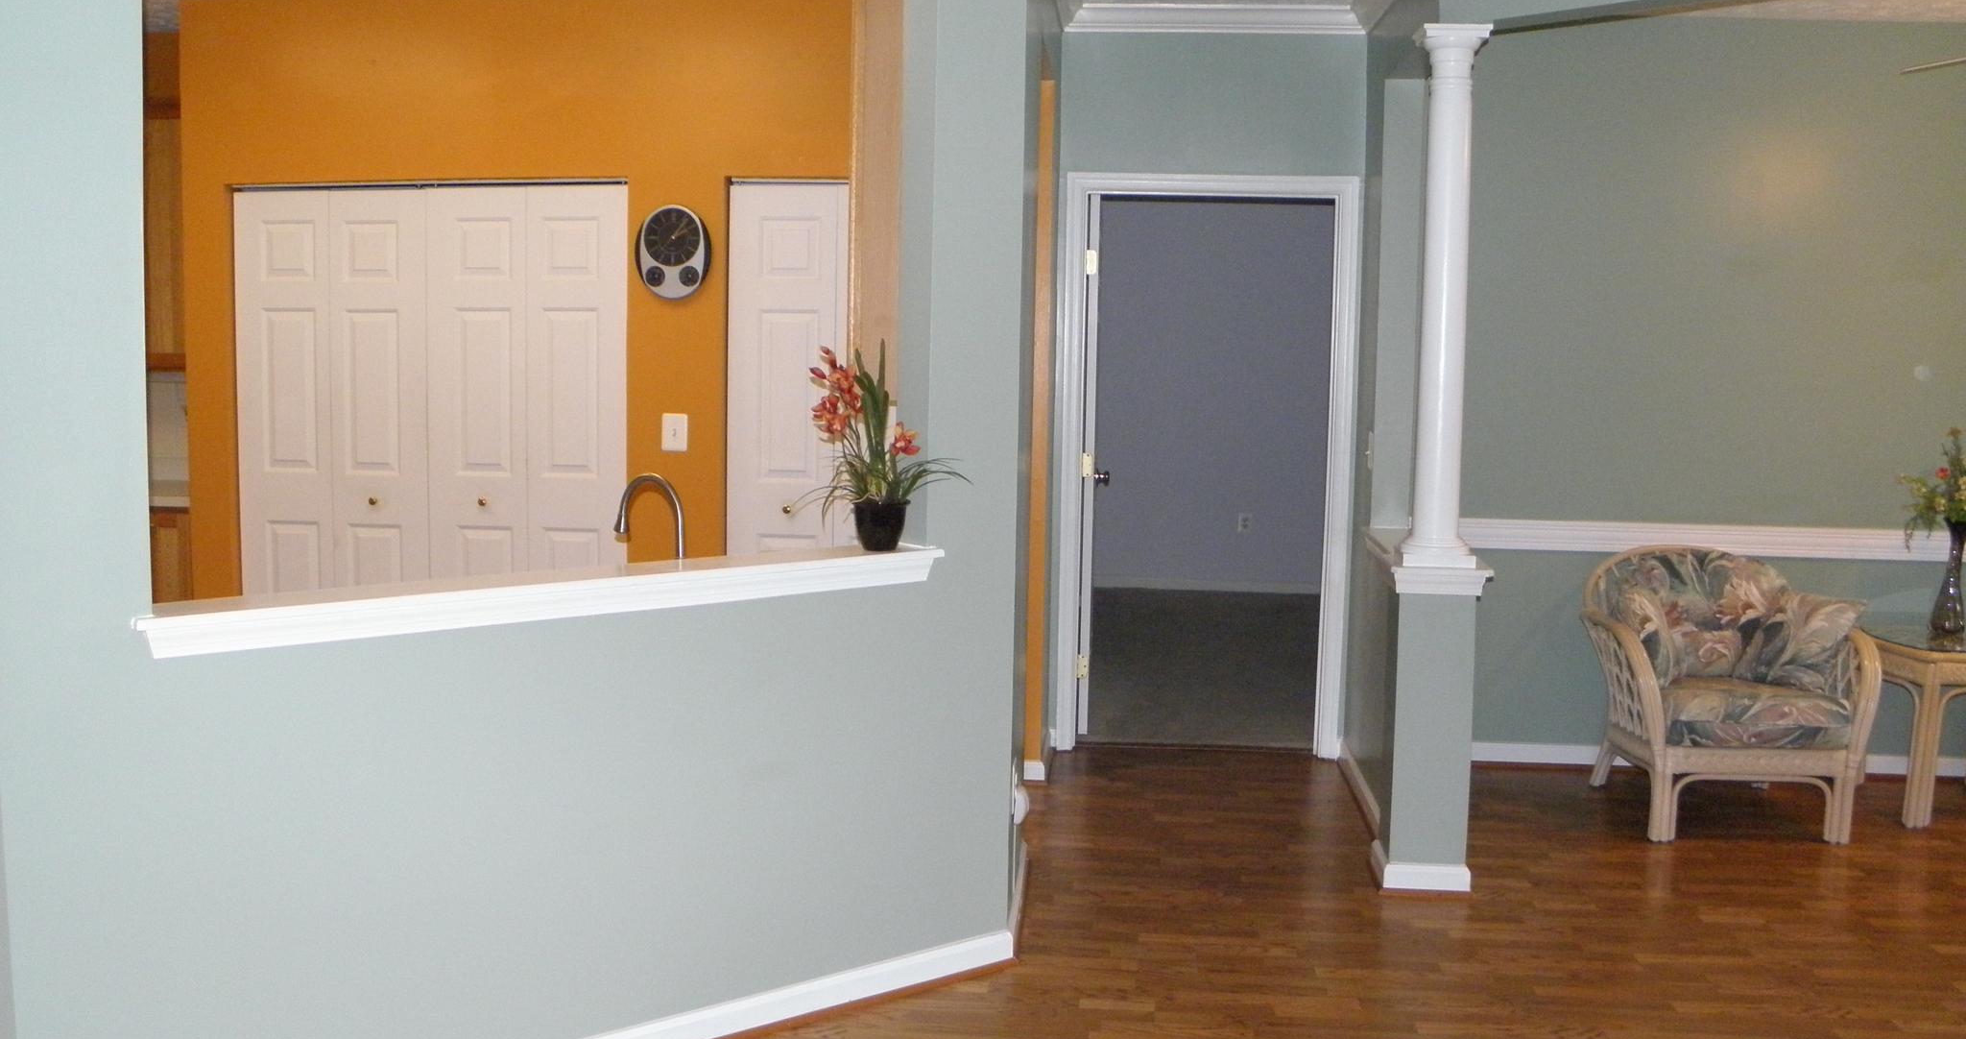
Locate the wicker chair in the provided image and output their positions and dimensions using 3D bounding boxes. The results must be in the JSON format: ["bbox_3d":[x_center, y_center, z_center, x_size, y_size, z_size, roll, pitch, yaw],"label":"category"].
[{"bbox_3d":[2.418,0.550,5.255,0.790,0.860,0.760,1,7,1],"label":"wicker chair"}]

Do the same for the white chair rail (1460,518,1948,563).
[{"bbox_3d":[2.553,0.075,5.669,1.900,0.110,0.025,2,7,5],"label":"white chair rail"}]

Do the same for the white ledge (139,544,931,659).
[{"bbox_3d":[-0.804,0.148,3.217,1.660,0.080,0.178,-4,9,-36],"label":"white ledge"}]

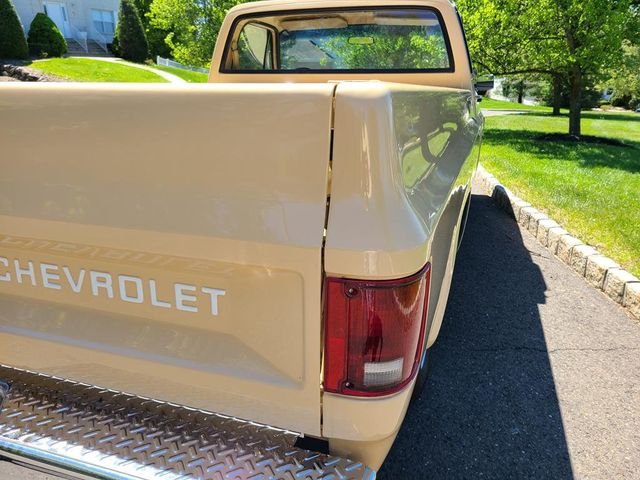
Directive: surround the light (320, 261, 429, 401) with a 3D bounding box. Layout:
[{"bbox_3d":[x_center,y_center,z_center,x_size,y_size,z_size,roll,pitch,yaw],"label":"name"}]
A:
[{"bbox_3d":[0.103,0.164,0.869,0.161,0.224,0.119,6,18,18],"label":"light"}]

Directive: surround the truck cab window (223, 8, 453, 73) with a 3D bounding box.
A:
[{"bbox_3d":[0.067,-1.300,3.171,1.597,0.377,0.090,6,10,18],"label":"truck cab window"}]

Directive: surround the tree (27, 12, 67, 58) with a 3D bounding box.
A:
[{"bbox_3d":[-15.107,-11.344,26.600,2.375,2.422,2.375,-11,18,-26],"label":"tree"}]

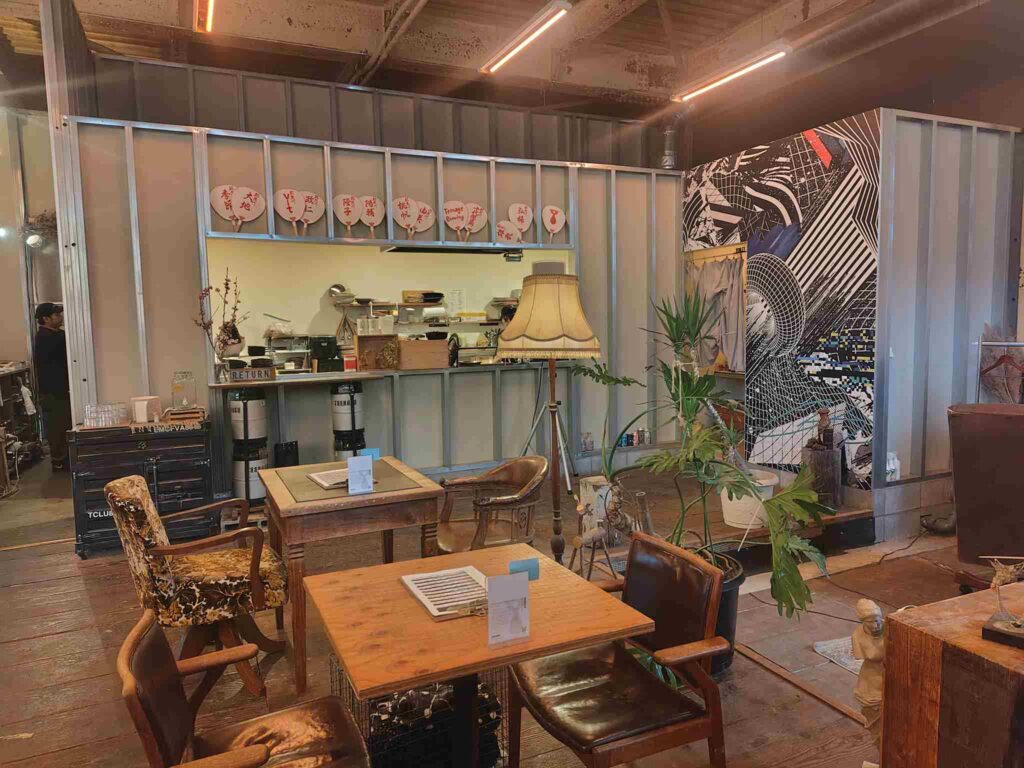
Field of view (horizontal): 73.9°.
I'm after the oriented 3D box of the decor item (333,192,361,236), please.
[{"bbox_3d":[-1.291,-1.305,5.343,0.213,0.352,0.025,-6,6,-24],"label":"decor item"}]

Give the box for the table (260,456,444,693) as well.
[{"bbox_3d":[-0.752,0.811,3.133,0.663,0.746,0.850,-4,6,-25],"label":"table"}]

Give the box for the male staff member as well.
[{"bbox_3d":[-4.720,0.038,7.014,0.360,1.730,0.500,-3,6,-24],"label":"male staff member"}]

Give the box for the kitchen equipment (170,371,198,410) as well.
[{"bbox_3d":[-2.273,0.035,4.720,0.155,0.265,0.160,-3,6,-24],"label":"kitchen equipment"}]

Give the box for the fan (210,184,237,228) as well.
[{"bbox_3d":[-2.087,-1.302,5.051,0.240,0.355,0.020,-16,11,-23],"label":"fan"}]

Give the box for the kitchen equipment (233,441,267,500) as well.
[{"bbox_3d":[-1.931,0.674,5.023,0.256,0.447,0.256,-3,6,-24],"label":"kitchen equipment"}]

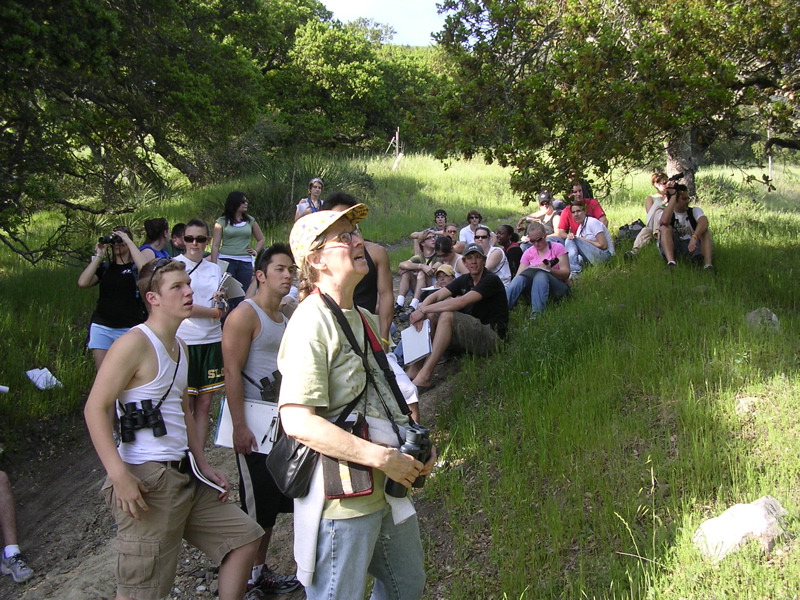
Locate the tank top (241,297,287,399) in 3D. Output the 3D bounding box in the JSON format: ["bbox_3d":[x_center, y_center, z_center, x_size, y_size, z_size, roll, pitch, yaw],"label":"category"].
[{"bbox_3d":[-0.669,0.283,4.400,0.230,0.560,0.330,3,4,43],"label":"tank top"}]

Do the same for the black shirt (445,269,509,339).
[{"bbox_3d":[0.627,0.028,7.100,0.370,0.550,0.460,-15,11,-37],"label":"black shirt"}]

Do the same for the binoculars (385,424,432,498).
[{"bbox_3d":[0.021,0.416,2.270,0.065,0.170,0.165,19,11,33],"label":"binoculars"}]

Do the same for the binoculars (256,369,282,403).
[{"bbox_3d":[-0.561,0.407,3.970,0.175,0.145,0.065,-28,15,-25],"label":"binoculars"}]

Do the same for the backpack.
[{"bbox_3d":[2.768,-0.831,10.500,0.370,0.320,0.270,0,1,14],"label":"backpack"}]

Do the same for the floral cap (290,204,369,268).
[{"bbox_3d":[-0.211,-0.181,2.550,0.250,0.135,0.170,-29,-12,28],"label":"floral cap"}]

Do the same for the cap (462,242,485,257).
[{"bbox_3d":[0.590,-0.401,7.050,0.180,0.130,0.250,1,3,12],"label":"cap"}]

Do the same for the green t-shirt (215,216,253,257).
[{"bbox_3d":[-1.649,-0.629,8.700,0.400,0.410,0.240,-1,3,-18],"label":"green t-shirt"}]

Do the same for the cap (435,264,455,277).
[{"bbox_3d":[0.422,-0.271,8.300,0.180,0.120,0.260,1,11,25],"label":"cap"}]

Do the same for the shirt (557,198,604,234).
[{"bbox_3d":[2.005,-0.856,9.700,0.500,0.500,0.320,1,3,27],"label":"shirt"}]

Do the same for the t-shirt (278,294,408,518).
[{"bbox_3d":[-0.152,0.286,2.450,0.290,0.610,0.450,1,1,37],"label":"t-shirt"}]

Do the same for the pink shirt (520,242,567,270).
[{"bbox_3d":[1.399,-0.344,8.500,0.440,0.450,0.300,1,3,22],"label":"pink shirt"}]

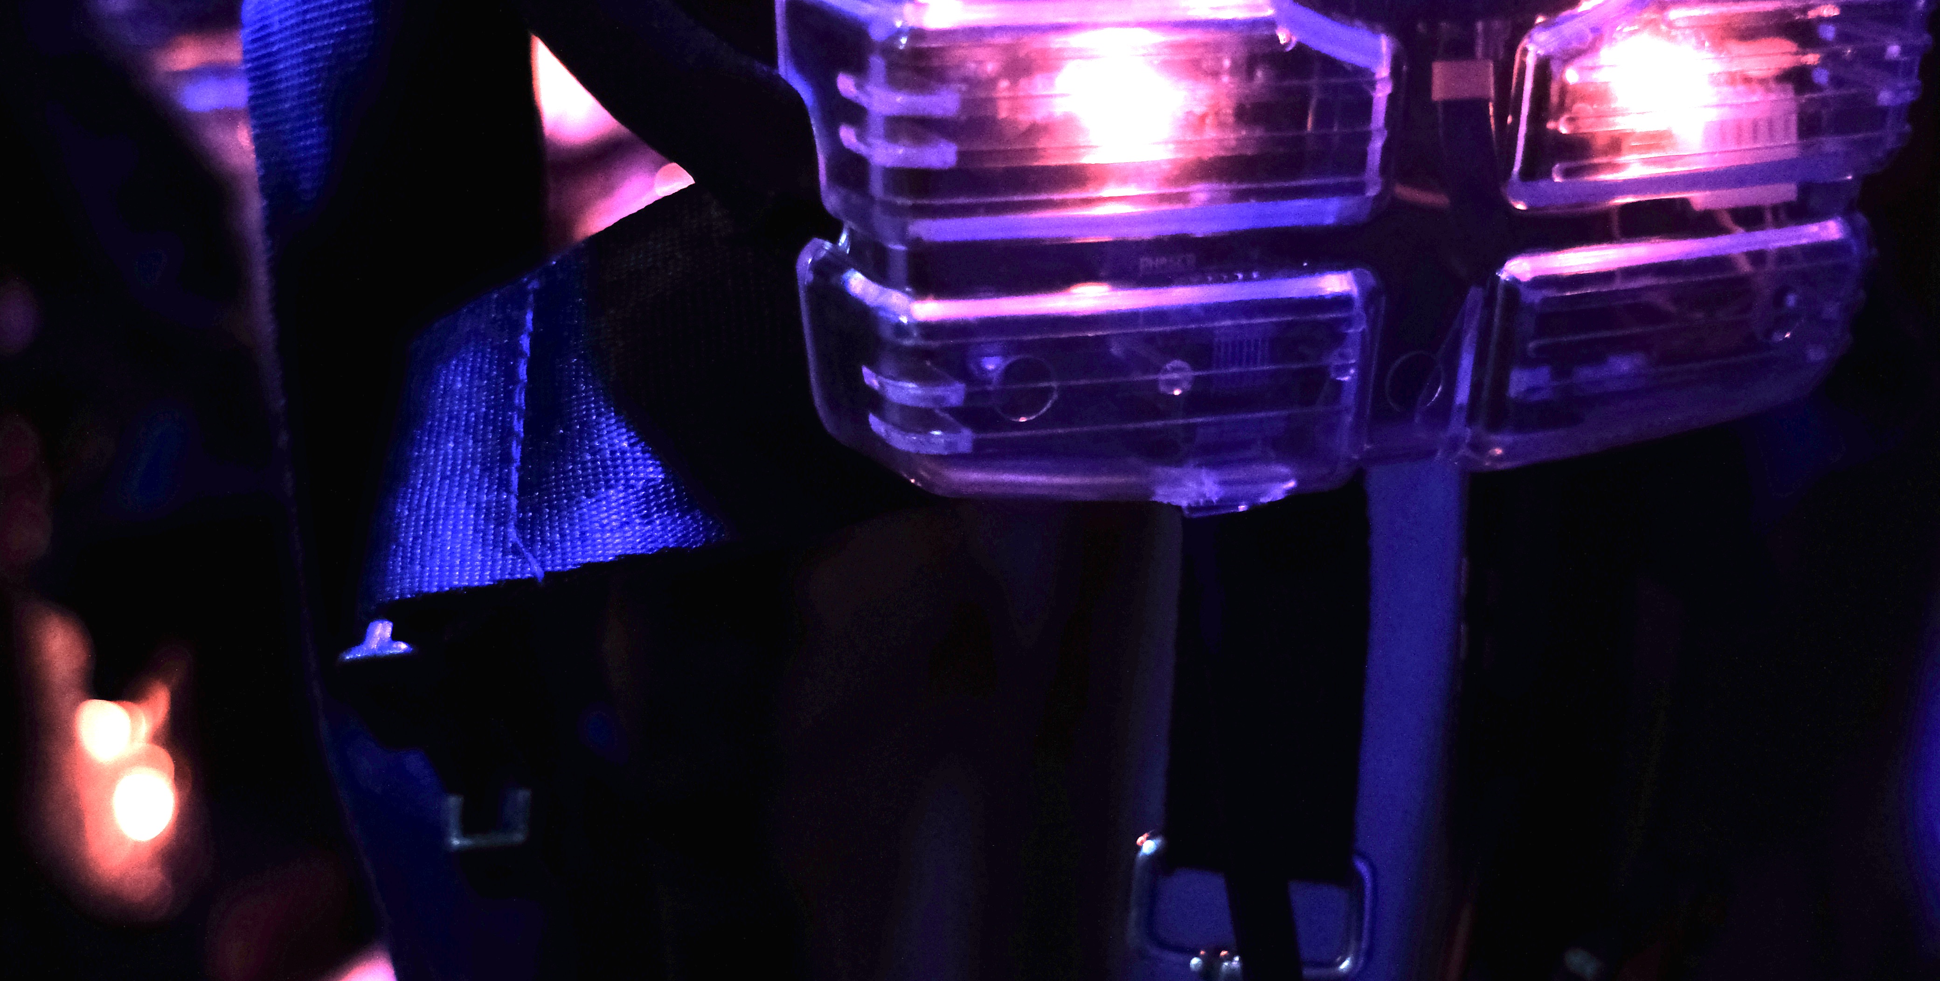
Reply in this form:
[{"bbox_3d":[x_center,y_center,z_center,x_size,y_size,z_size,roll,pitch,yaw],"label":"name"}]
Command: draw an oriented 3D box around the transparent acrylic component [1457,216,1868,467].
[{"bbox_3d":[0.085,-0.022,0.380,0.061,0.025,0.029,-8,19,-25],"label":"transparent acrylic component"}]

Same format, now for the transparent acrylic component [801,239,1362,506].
[{"bbox_3d":[0.014,-0.017,0.363,0.064,0.025,0.034,-5,18,-15],"label":"transparent acrylic component"}]

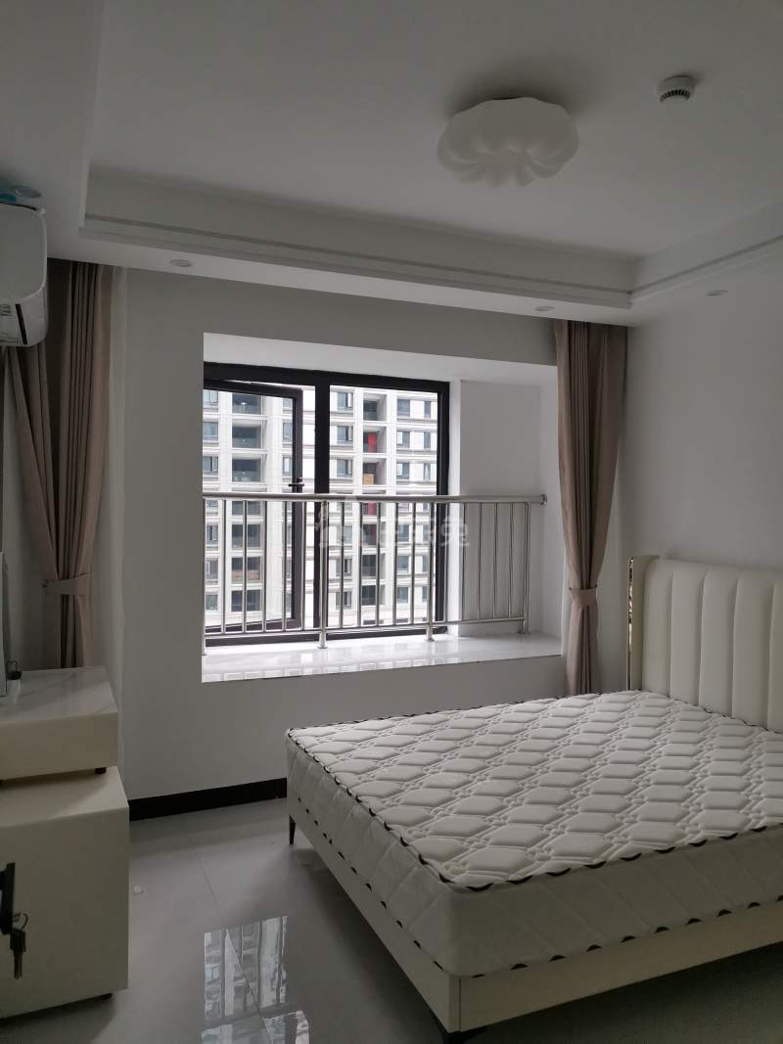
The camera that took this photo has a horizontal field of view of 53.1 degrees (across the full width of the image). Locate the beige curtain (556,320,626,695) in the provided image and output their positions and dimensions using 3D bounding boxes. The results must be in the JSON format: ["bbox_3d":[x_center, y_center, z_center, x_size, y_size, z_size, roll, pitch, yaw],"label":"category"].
[{"bbox_3d":[1.130,0.093,4.443,0.491,2.474,0.160,0,0,-23],"label":"beige curtain"}]

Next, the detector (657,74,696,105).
[{"bbox_3d":[0.915,-1.381,2.518,0.114,0.050,0.114,0,0,0],"label":"detector"}]

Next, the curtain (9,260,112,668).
[{"bbox_3d":[-1.427,0.095,3.367,0.426,2.474,0.160,0,0,-23],"label":"curtain"}]

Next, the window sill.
[{"bbox_3d":[-0.015,0.778,4.514,2.252,0.050,0.883,0,0,-23],"label":"window sill"}]

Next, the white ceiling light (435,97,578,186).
[{"bbox_3d":[0.406,-1.336,2.776,0.490,0.155,0.490,0,0,0],"label":"white ceiling light"}]

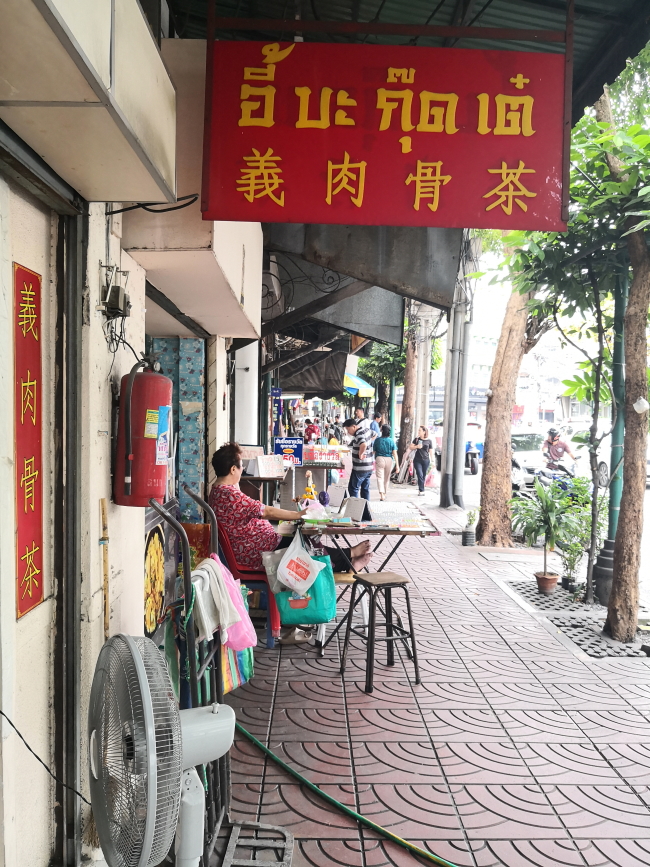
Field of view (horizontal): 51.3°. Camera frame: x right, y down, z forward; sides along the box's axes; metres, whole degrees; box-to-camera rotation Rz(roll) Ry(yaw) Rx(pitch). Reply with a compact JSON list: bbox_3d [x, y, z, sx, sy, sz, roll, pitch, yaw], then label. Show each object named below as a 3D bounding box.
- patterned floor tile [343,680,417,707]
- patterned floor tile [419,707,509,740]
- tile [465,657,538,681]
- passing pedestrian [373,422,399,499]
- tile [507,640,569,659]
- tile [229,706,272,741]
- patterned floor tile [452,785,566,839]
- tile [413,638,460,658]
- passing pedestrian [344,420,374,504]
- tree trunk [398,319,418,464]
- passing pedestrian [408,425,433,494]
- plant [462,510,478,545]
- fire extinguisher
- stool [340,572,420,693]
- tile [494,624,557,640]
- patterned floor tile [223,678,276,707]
[{"bbox_3d":[0.325,1.580,4.047,0.400,0.035,0.395,1,1,-1],"label":"patterned floor tile"},{"bbox_3d":[0.750,1.596,3.661,0.400,0.035,0.395,1,1,-1],"label":"patterned floor tile"},{"bbox_3d":[1.120,1.540,4.331,0.400,0.030,0.395,1,1,-1],"label":"tile"},{"bbox_3d":[1.247,0.598,13.819,0.511,1.563,0.360,1,2,-6],"label":"passing pedestrian"},{"bbox_3d":[1.518,1.540,4.727,0.400,0.030,0.395,1,1,-1],"label":"tile"},{"bbox_3d":[-0.501,1.578,3.637,0.400,0.035,0.395,1,1,-1],"label":"tile"},{"bbox_3d":[0.726,1.530,2.719,0.395,0.030,0.385,1,1,-1],"label":"patterned floor tile"},{"bbox_3d":[0.692,1.494,4.608,0.395,0.030,0.385,1,1,-1],"label":"tile"},{"bbox_3d":[0.583,0.607,11.100,0.450,1.660,0.500,1,1,22],"label":"passing pedestrian"},{"bbox_3d":[2.516,-1.122,20.500,0.400,5.000,0.400,4,1,0],"label":"tree trunk"},{"bbox_3d":[2.158,0.607,15.200,0.520,1.573,0.360,1,1,9],"label":"passing pedestrian"},{"bbox_3d":[1.929,1.245,8.932,0.225,0.482,0.200,1,2,-1],"label":"plant"},{"bbox_3d":[-0.684,-0.011,2.550,0.190,0.575,0.195,4,1,20],"label":"fire extinguisher"},{"bbox_3d":[0.348,1.204,4.187,0.360,0.625,0.360,0,1,-25],"label":"stool"},{"bbox_3d":[1.513,1.535,5.119,0.400,0.030,0.395,1,1,-1],"label":"tile"},{"bbox_3d":[-0.479,1.490,3.831,0.395,0.030,0.385,1,1,-1],"label":"patterned floor tile"}]

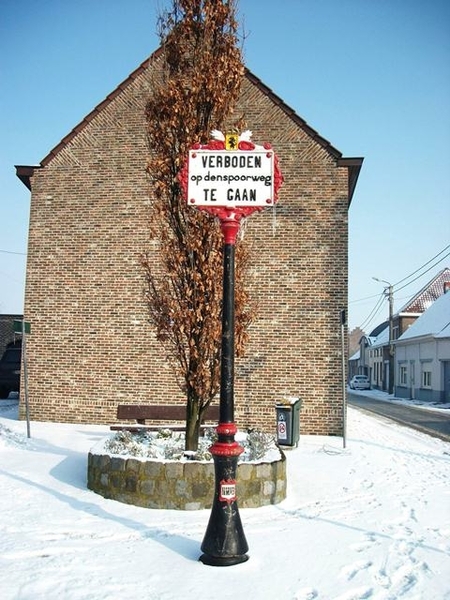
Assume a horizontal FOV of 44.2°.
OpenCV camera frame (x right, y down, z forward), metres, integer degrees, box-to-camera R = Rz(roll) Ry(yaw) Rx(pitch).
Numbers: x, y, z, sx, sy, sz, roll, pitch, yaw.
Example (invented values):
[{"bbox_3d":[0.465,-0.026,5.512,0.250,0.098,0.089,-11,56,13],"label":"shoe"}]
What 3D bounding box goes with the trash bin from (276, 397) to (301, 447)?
[{"bbox_3d":[1.052,2.021,9.150,0.340,0.870,0.360,-2,-7,29],"label":"trash bin"}]

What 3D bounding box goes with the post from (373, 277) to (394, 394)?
[{"bbox_3d":[10.306,2.304,36.000,1.350,7.600,0.350,1,-6,6],"label":"post"}]

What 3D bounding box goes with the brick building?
[{"bbox_3d":[-0.381,-1.256,16.274,7.600,8.750,9.000,1,-6,7],"label":"brick building"}]

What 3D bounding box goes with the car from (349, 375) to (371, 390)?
[{"bbox_3d":[12.366,7.585,51.000,1.760,1.450,4.250,1,-6,6],"label":"car"}]

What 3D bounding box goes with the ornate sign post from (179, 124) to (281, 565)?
[{"bbox_3d":[0.025,0.282,4.237,0.800,3.270,0.370,1,-6,3],"label":"ornate sign post"}]

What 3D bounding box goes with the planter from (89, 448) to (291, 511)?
[{"bbox_3d":[-0.393,1.896,6.260,2.200,0.460,1.850,1,-6,3],"label":"planter"}]

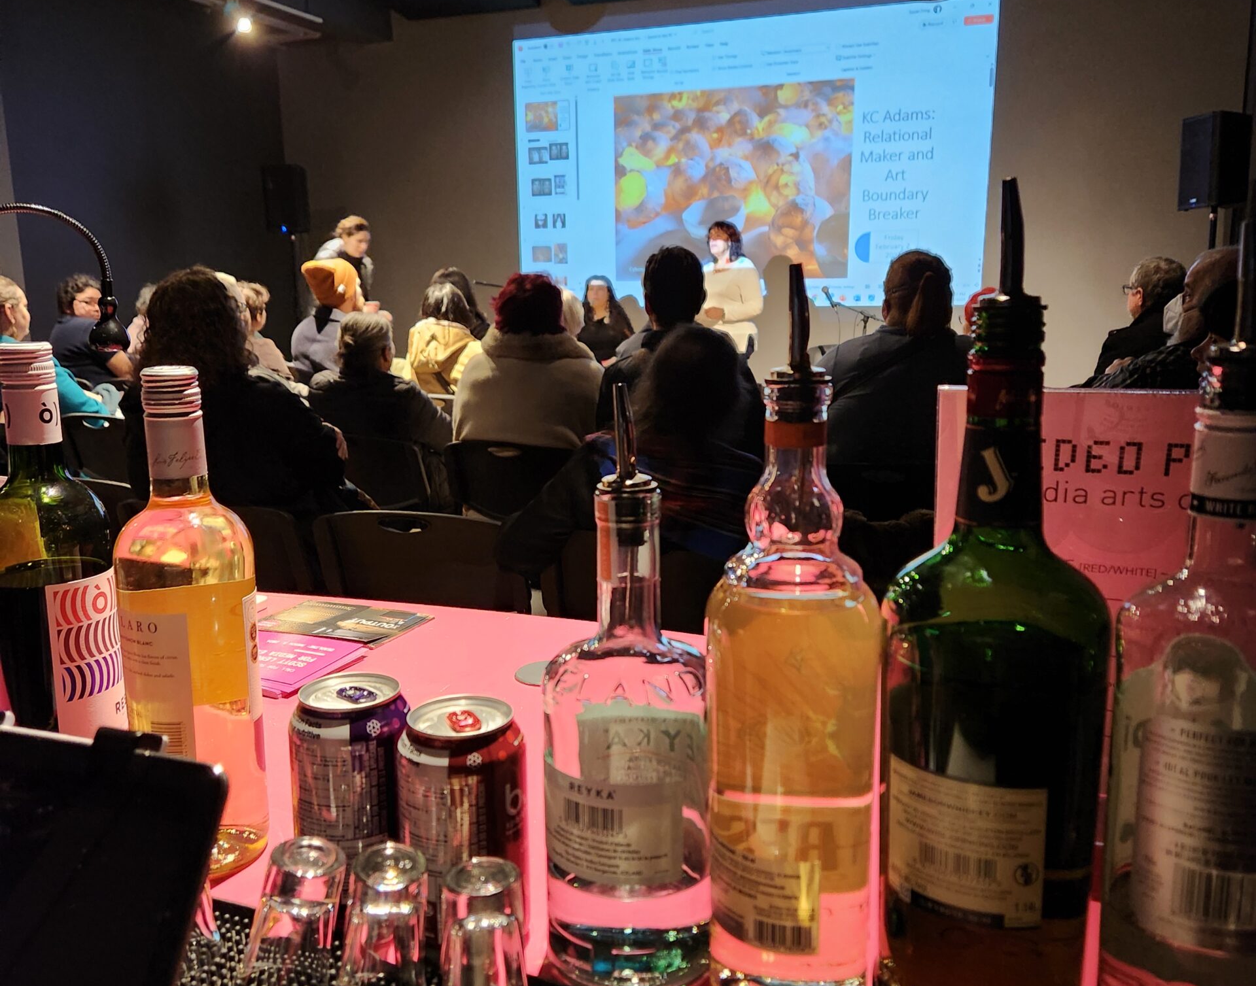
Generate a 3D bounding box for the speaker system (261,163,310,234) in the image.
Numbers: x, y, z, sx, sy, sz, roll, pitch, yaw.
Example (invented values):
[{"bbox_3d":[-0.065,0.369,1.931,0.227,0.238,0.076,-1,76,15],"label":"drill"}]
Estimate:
[{"bbox_3d":[-2.812,-2.412,9.156,0.320,0.525,0.300,3,11,22],"label":"speaker system"}]

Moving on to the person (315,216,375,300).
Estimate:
[{"bbox_3d":[-1.594,-0.754,6.493,0.500,1.653,0.500,-10,15,-41],"label":"person"}]

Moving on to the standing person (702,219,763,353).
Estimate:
[{"bbox_3d":[0.699,-1.053,7.754,0.480,1.650,0.360,10,15,43],"label":"standing person"}]

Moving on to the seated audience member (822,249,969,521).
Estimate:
[{"bbox_3d":[0.828,-0.013,3.300,0.560,1.365,0.850,2,11,12],"label":"seated audience member"}]

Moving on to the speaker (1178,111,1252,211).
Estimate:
[{"bbox_3d":[3.466,-1.948,6.577,0.300,0.525,0.320,-4,11,-14],"label":"speaker"}]

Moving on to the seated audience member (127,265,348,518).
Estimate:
[{"bbox_3d":[-0.879,0.052,2.998,0.540,1.300,0.750,5,12,29],"label":"seated audience member"}]

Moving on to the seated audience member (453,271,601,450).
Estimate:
[{"bbox_3d":[-0.235,-0.056,3.683,0.500,1.321,0.800,2,11,15],"label":"seated audience member"}]

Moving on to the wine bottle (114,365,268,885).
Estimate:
[{"bbox_3d":[-0.254,0.074,0.647,0.073,0.295,0.073,1,11,6],"label":"wine bottle"}]

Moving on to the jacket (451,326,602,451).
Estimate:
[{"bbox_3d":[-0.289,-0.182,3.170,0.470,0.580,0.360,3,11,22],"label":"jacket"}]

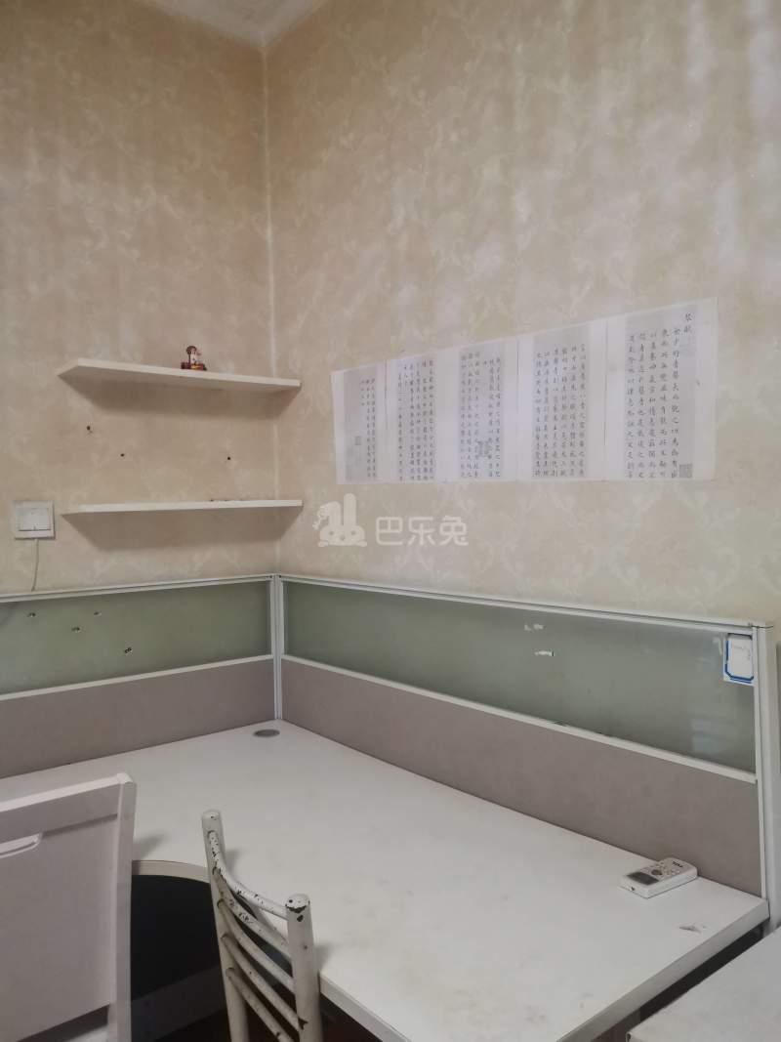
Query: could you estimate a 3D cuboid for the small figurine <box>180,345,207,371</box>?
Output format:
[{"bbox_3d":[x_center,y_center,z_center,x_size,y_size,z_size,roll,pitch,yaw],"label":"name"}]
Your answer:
[{"bbox_3d":[-0.506,-0.411,2.092,0.058,0.066,0.050,-2,2,-31],"label":"small figurine"}]

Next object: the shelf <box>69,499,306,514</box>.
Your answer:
[{"bbox_3d":[-0.521,-0.038,2.106,0.606,0.017,0.139,-2,2,-39],"label":"shelf"}]

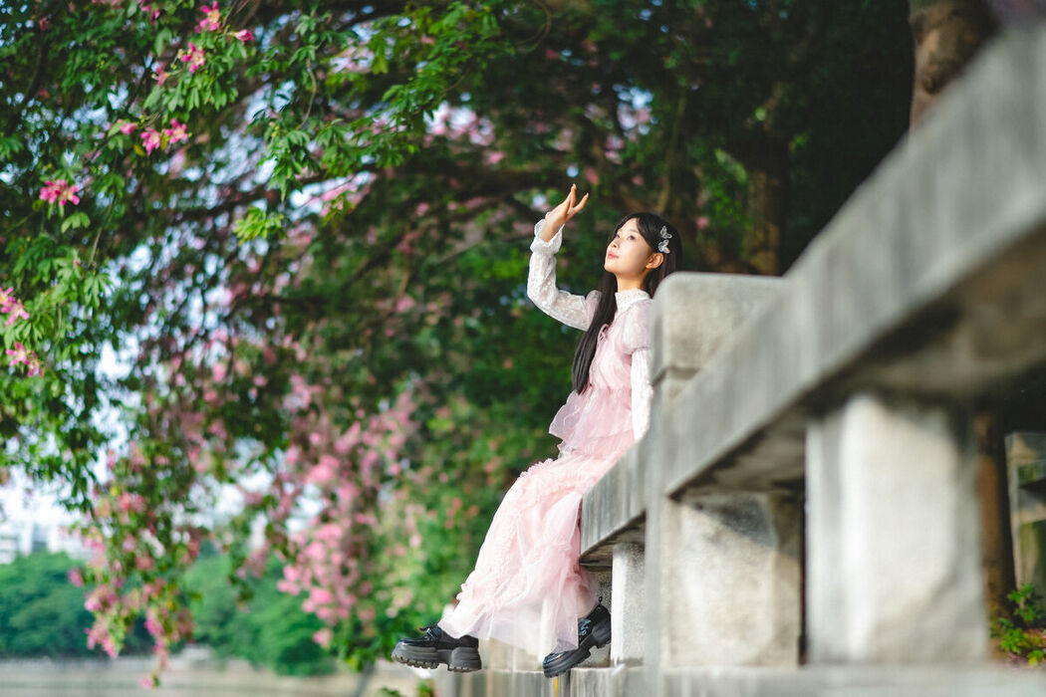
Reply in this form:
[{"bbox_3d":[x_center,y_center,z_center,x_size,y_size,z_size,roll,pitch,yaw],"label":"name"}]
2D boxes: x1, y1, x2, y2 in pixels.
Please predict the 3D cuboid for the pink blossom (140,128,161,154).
[{"bbox_3d":[-1.524,-0.851,6.900,0.092,0.105,0.080,1,-11,-5],"label":"pink blossom"}]

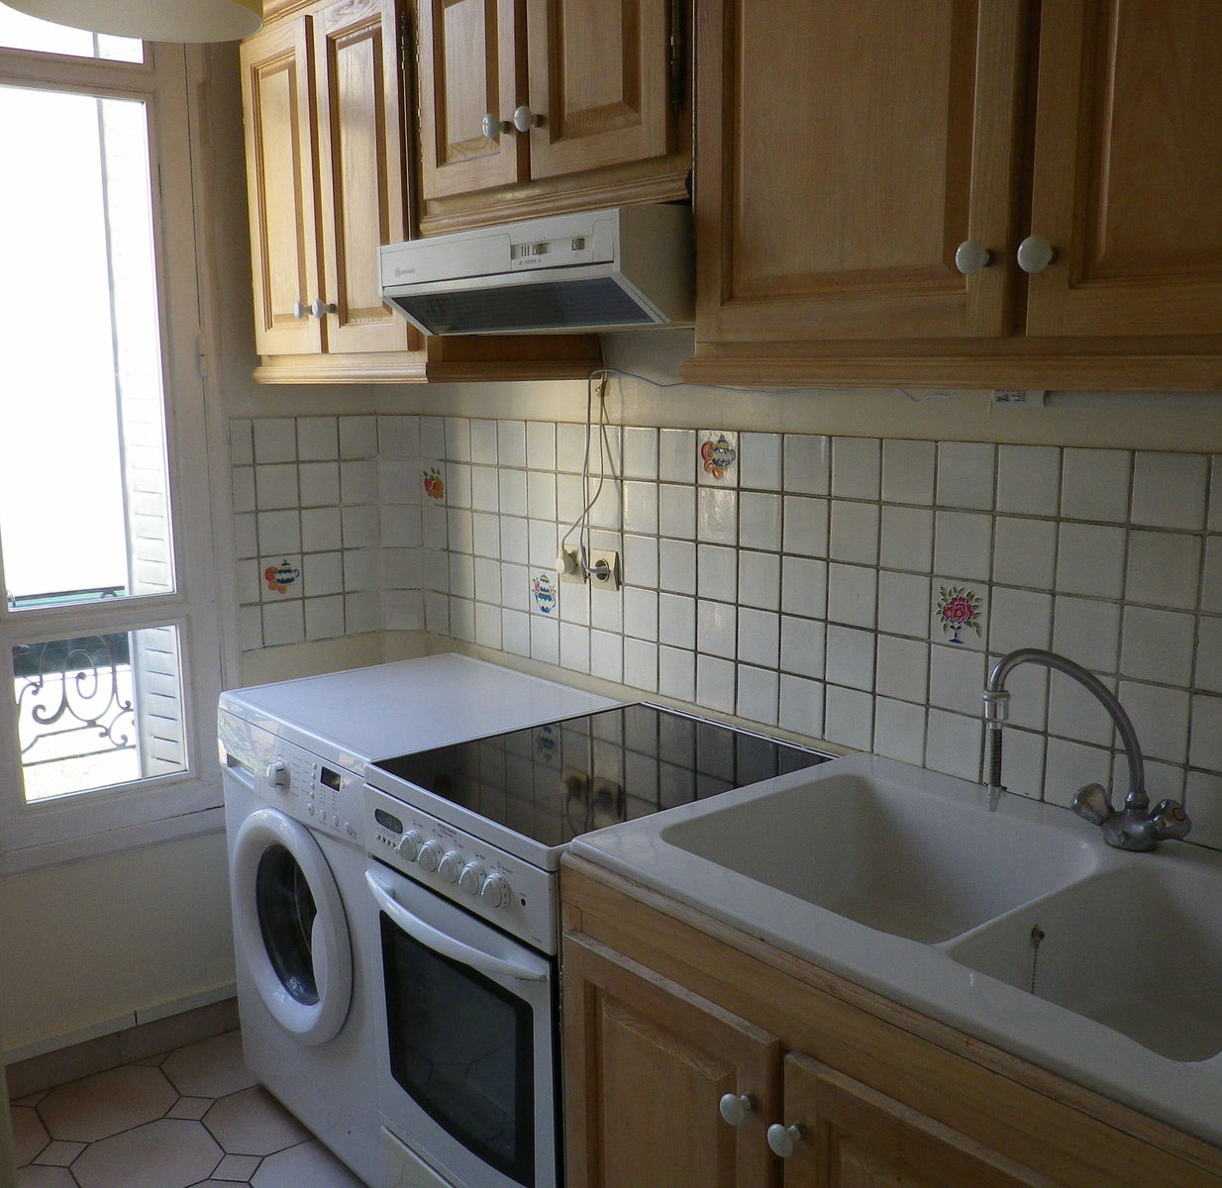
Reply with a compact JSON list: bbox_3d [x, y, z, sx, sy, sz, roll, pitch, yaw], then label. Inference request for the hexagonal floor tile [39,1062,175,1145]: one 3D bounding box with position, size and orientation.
[{"bbox_3d":[-1.035,1.052,2.643,0.248,0.010,0.248,-8,13,-36],"label":"hexagonal floor tile"}]

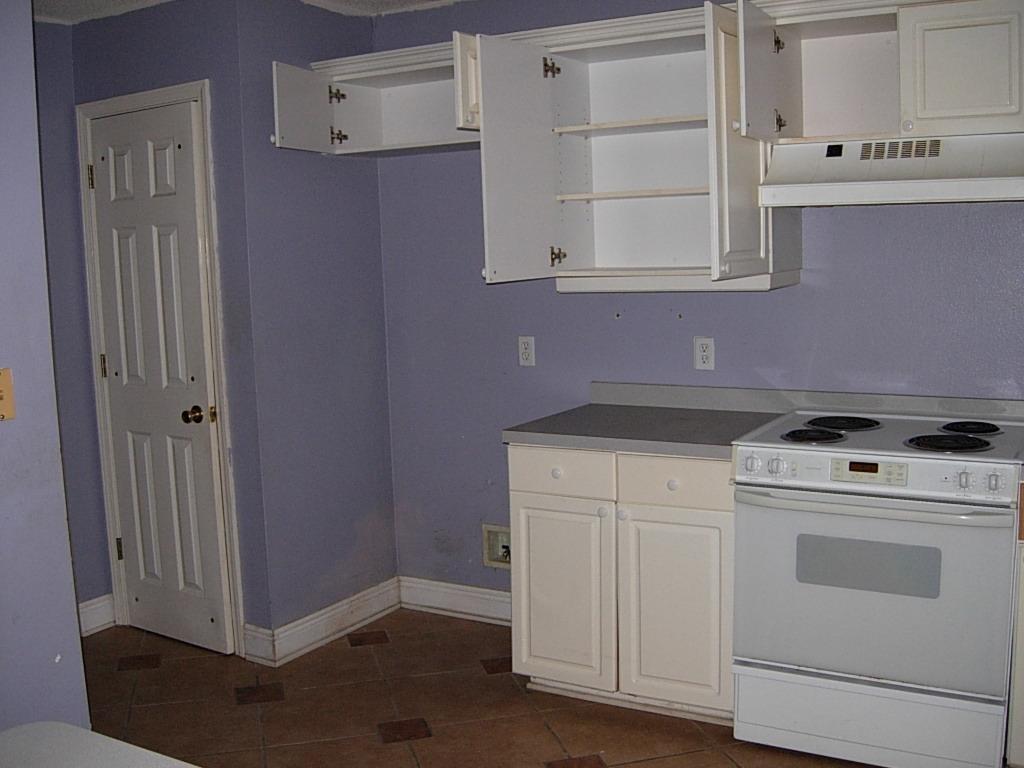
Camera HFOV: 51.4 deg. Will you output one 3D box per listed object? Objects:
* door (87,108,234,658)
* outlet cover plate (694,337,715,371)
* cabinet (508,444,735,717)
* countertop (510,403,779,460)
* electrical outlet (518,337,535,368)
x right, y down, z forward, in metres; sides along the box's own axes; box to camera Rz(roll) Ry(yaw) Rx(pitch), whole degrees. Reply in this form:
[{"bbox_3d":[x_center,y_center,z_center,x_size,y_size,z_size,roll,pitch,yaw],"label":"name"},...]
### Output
[{"bbox_3d":[-1.344,-0.004,4.089,0.627,2.035,0.037,3,8,36],"label":"door"},{"bbox_3d":[0.680,-0.106,3.752,0.071,0.115,0.007,2,8,30],"label":"outlet cover plate"},{"bbox_3d":[0.489,0.600,3.596,0.765,0.874,0.632,2,8,30],"label":"cabinet"},{"bbox_3d":[0.469,0.146,3.529,0.762,0.042,0.662,2,8,30],"label":"countertop"},{"bbox_3d":[0.060,-0.125,4.117,0.071,0.115,0.007,2,8,30],"label":"electrical outlet"}]

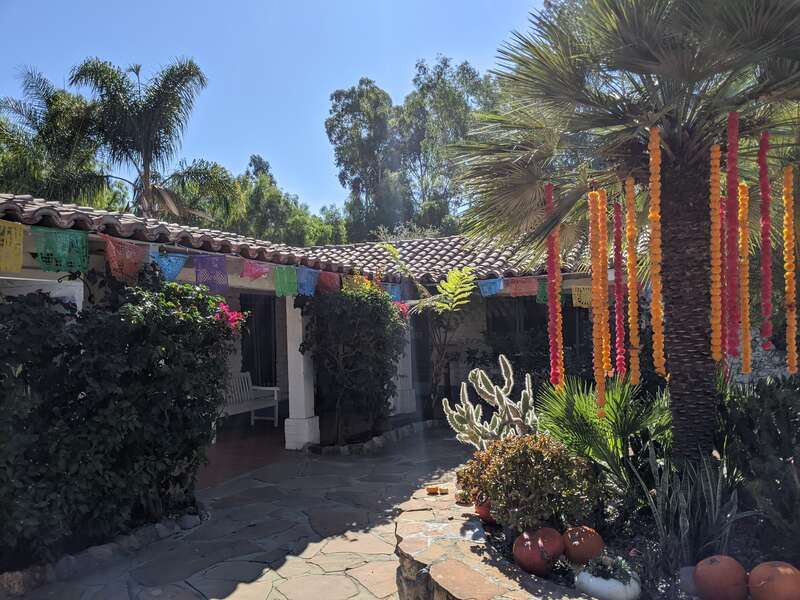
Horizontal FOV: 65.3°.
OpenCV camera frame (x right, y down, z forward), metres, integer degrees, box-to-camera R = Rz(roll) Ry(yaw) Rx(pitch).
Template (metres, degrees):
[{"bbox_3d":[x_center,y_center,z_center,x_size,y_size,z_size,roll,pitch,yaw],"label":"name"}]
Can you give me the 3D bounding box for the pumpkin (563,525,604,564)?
[{"bbox_3d":[0.991,1.327,3.380,0.235,0.200,0.235,-1,-1,0],"label":"pumpkin"}]

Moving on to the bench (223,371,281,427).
[{"bbox_3d":[-2.579,1.592,9.545,0.620,0.900,1.500,-3,-3,25],"label":"bench"}]

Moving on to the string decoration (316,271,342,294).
[{"bbox_3d":[-0.901,-0.224,7.971,0.040,0.300,0.520,-3,-3,26],"label":"string decoration"}]

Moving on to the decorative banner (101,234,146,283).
[{"bbox_3d":[-2.282,-0.334,5.150,0.060,0.390,0.470,-3,-3,26],"label":"decorative banner"}]

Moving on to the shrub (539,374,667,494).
[{"bbox_3d":[1.531,0.936,4.772,0.950,0.820,0.880,-1,-3,0],"label":"shrub"}]

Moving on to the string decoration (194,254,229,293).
[{"bbox_3d":[-1.752,-0.246,5.800,0.030,0.340,0.440,-3,-3,25],"label":"string decoration"}]

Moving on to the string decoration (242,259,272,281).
[{"bbox_3d":[-1.495,-0.318,6.500,0.080,0.240,0.460,-3,-3,25],"label":"string decoration"}]

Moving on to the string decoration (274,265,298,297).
[{"bbox_3d":[-1.301,-0.223,7.151,0.040,0.365,0.460,-3,-3,26],"label":"string decoration"}]

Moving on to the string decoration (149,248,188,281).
[{"bbox_3d":[-2.071,-0.318,5.581,0.060,0.290,0.460,-3,-3,26],"label":"string decoration"}]

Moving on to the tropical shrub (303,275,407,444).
[{"bbox_3d":[-0.665,0.843,8.608,1.420,2.200,1.200,-1,-3,0],"label":"tropical shrub"}]

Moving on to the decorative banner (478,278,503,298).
[{"bbox_3d":[1.465,-0.186,10.100,0.400,0.300,0.030,-3,-3,25],"label":"decorative banner"}]

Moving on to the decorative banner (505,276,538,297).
[{"bbox_3d":[1.926,-0.213,9.850,0.480,0.310,0.030,-3,-3,25],"label":"decorative banner"}]

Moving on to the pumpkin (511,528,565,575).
[{"bbox_3d":[0.633,1.149,2.850,0.230,0.220,0.230,-1,-2,0],"label":"pumpkin"}]

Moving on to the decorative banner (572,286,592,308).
[{"bbox_3d":[2.735,-0.037,9.200,0.440,0.330,0.040,-3,-3,26],"label":"decorative banner"}]

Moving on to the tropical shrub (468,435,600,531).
[{"bbox_3d":[0.792,1.036,3.864,0.770,0.540,0.680,-1,-3,0],"label":"tropical shrub"}]

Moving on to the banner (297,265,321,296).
[{"bbox_3d":[-1.107,-0.224,7.548,0.040,0.360,0.490,-3,-3,26],"label":"banner"}]

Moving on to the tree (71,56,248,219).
[{"bbox_3d":[-6.575,-1.884,16.733,4.500,8.800,4.500,-1,-3,0],"label":"tree"}]

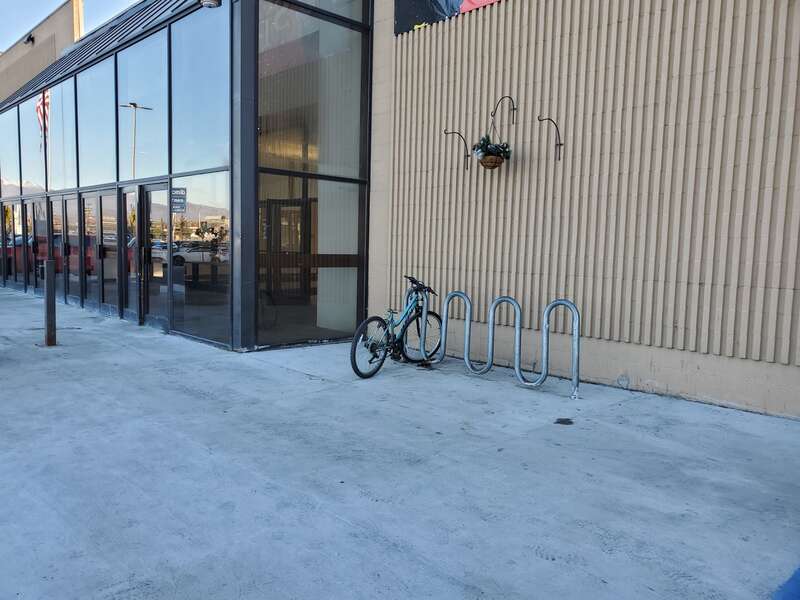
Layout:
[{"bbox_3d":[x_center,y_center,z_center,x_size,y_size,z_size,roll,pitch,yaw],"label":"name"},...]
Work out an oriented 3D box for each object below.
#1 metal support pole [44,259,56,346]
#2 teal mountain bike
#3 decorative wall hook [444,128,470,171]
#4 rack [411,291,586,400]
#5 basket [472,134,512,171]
[{"bbox_3d":[-4.229,0.034,7.271,0.098,1.040,0.098,7,8,44],"label":"metal support pole"},{"bbox_3d":[0.037,0.282,6.317,0.620,0.970,1.600,15,12,31],"label":"teal mountain bike"},{"bbox_3d":[0.652,-1.719,6.906,0.050,0.415,0.430,7,8,44],"label":"decorative wall hook"},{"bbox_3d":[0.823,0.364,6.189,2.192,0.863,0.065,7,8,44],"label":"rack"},{"bbox_3d":[0.984,-1.553,6.326,0.390,0.360,0.390,2,5,0],"label":"basket"}]

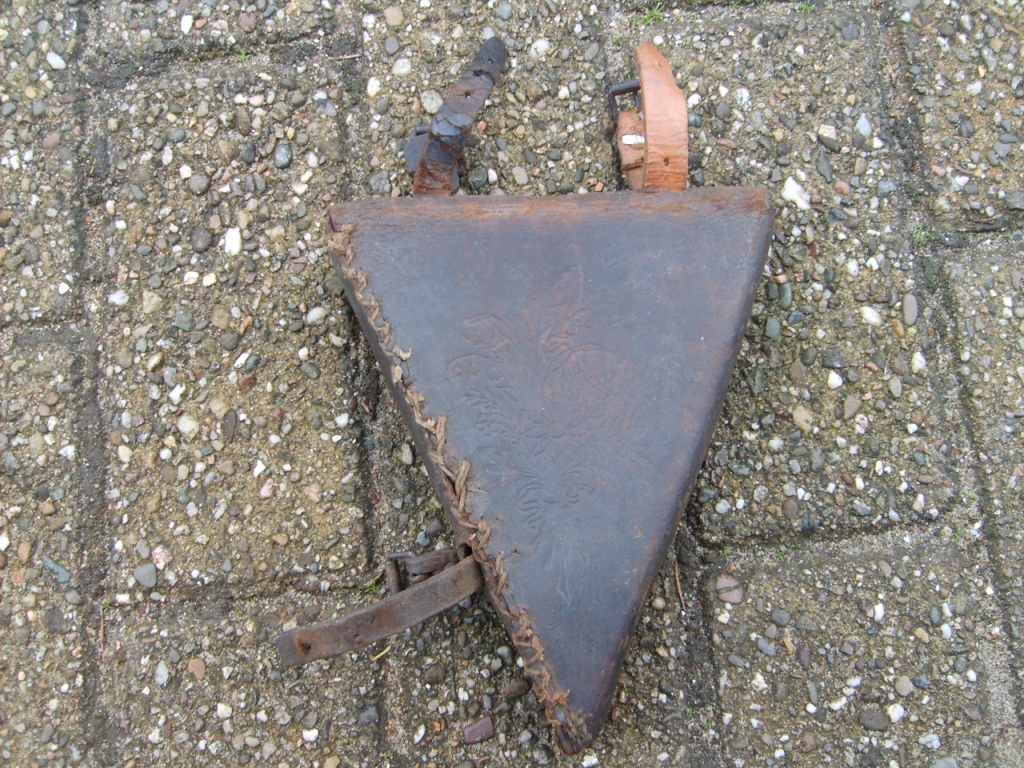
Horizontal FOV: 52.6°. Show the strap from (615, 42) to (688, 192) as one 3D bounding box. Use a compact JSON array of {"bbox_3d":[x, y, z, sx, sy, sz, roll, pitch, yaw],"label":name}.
[{"bbox_3d":[0.054,-0.104,0.409,0.029,0.023,0.066,-1,79,4],"label":"strap"}]

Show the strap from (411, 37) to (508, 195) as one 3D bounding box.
[{"bbox_3d":[-0.021,-0.107,0.417,0.028,0.019,0.073,18,80,7],"label":"strap"}]

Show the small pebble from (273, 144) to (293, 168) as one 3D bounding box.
[{"bbox_3d":[-0.095,-0.095,0.429,0.008,0.005,0.011,1,79,4],"label":"small pebble"}]

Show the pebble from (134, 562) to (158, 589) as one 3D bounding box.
[{"bbox_3d":[-0.141,0.074,0.399,0.009,0.005,0.009,-5,78,3],"label":"pebble"}]

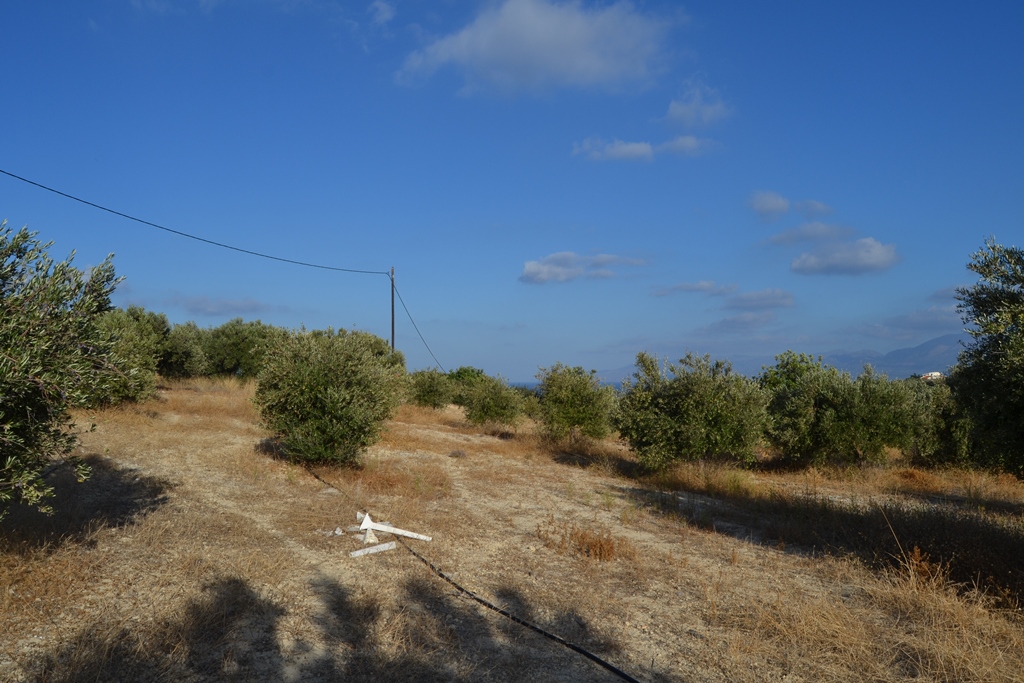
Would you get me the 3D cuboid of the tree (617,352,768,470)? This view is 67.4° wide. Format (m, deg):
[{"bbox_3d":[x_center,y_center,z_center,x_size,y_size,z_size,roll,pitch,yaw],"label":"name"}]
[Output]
[{"bbox_3d":[3.478,1.349,14.800,2.700,2.200,2.600,0,-3,0],"label":"tree"}]

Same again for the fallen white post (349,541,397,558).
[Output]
[{"bbox_3d":[-1.293,1.946,7.165,0.452,0.050,0.055,-4,0,-37],"label":"fallen white post"}]

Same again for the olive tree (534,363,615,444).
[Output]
[{"bbox_3d":[1.709,1.668,21.000,2.050,2.100,2.050,0,-3,0],"label":"olive tree"}]

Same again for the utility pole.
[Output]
[{"bbox_3d":[-7.294,-0.551,47.000,0.200,8.100,0.200,0,-3,0],"label":"utility pole"}]

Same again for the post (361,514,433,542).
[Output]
[{"bbox_3d":[-1.138,1.870,7.600,0.703,0.170,0.070,14,-29,0],"label":"post"}]

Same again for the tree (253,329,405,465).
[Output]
[{"bbox_3d":[-3.345,1.002,14.000,2.600,2.400,2.500,0,-3,0],"label":"tree"}]

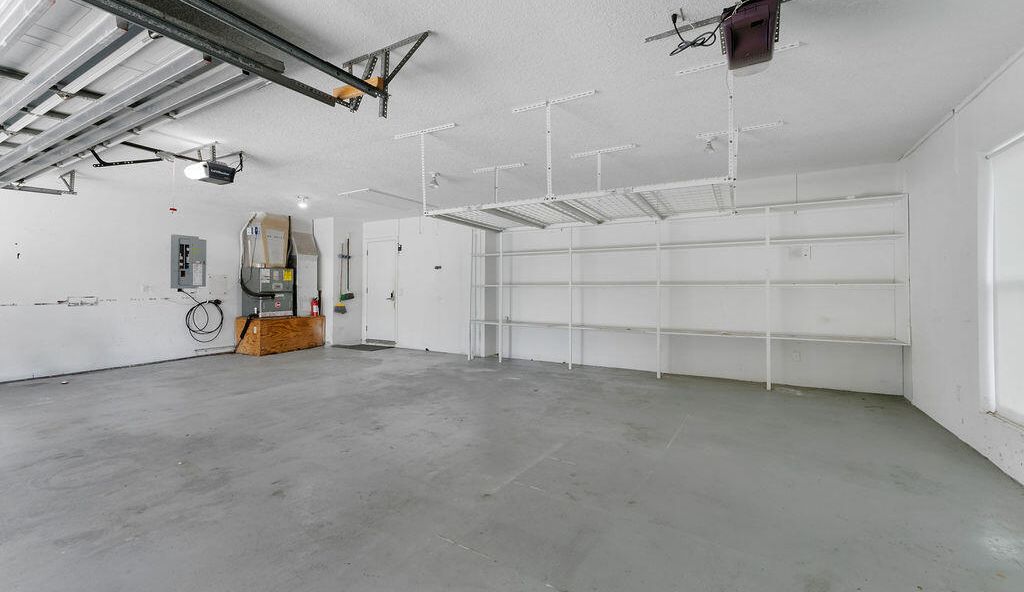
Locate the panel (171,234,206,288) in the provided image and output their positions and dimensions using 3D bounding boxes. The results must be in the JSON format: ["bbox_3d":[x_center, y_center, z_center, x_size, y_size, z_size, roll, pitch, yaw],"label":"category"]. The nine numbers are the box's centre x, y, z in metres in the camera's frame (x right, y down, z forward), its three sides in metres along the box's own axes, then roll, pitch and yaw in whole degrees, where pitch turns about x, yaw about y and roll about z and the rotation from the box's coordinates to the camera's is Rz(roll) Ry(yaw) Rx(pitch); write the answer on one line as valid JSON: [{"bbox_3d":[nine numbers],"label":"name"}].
[{"bbox_3d":[-5.467,-0.566,6.759,0.091,0.868,0.482,1,2,29],"label":"panel"}]

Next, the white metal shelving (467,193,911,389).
[{"bbox_3d":[1.677,0.006,5.310,5.217,2.086,0.345,1,2,29],"label":"white metal shelving"}]

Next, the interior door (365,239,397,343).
[{"bbox_3d":[-2.602,-0.069,7.910,0.812,2.060,0.081,1,2,29],"label":"interior door"}]

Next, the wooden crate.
[{"bbox_3d":[-4.432,0.704,7.686,0.812,0.634,1.248,1,2,29],"label":"wooden crate"}]

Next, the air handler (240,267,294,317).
[{"bbox_3d":[-4.526,-0.063,7.369,0.599,0.868,0.589,1,2,29],"label":"air handler"}]

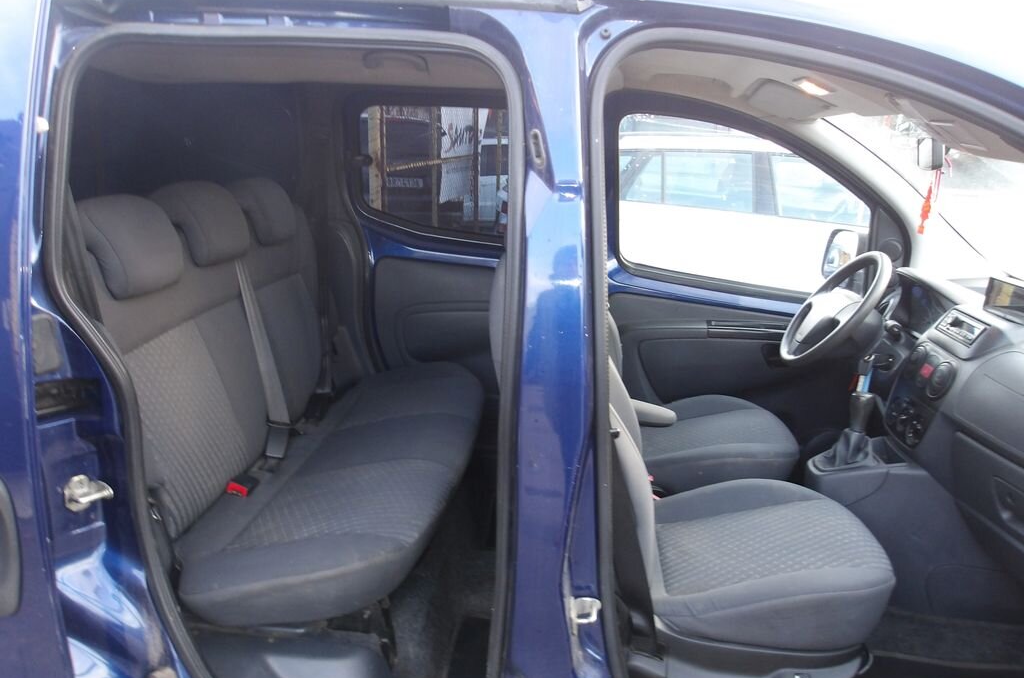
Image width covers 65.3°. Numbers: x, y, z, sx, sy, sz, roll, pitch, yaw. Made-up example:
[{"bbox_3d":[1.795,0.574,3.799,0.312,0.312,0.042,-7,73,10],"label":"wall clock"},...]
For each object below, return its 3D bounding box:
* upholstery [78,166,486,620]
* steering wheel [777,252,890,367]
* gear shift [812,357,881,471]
[{"bbox_3d":[-0.453,0.007,1.903,0.700,0.760,1.230,1,14,5],"label":"upholstery"},{"bbox_3d":[0.871,-0.070,2.126,0.100,0.374,0.374,38,14,-5],"label":"steering wheel"},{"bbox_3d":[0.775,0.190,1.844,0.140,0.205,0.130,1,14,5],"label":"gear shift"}]

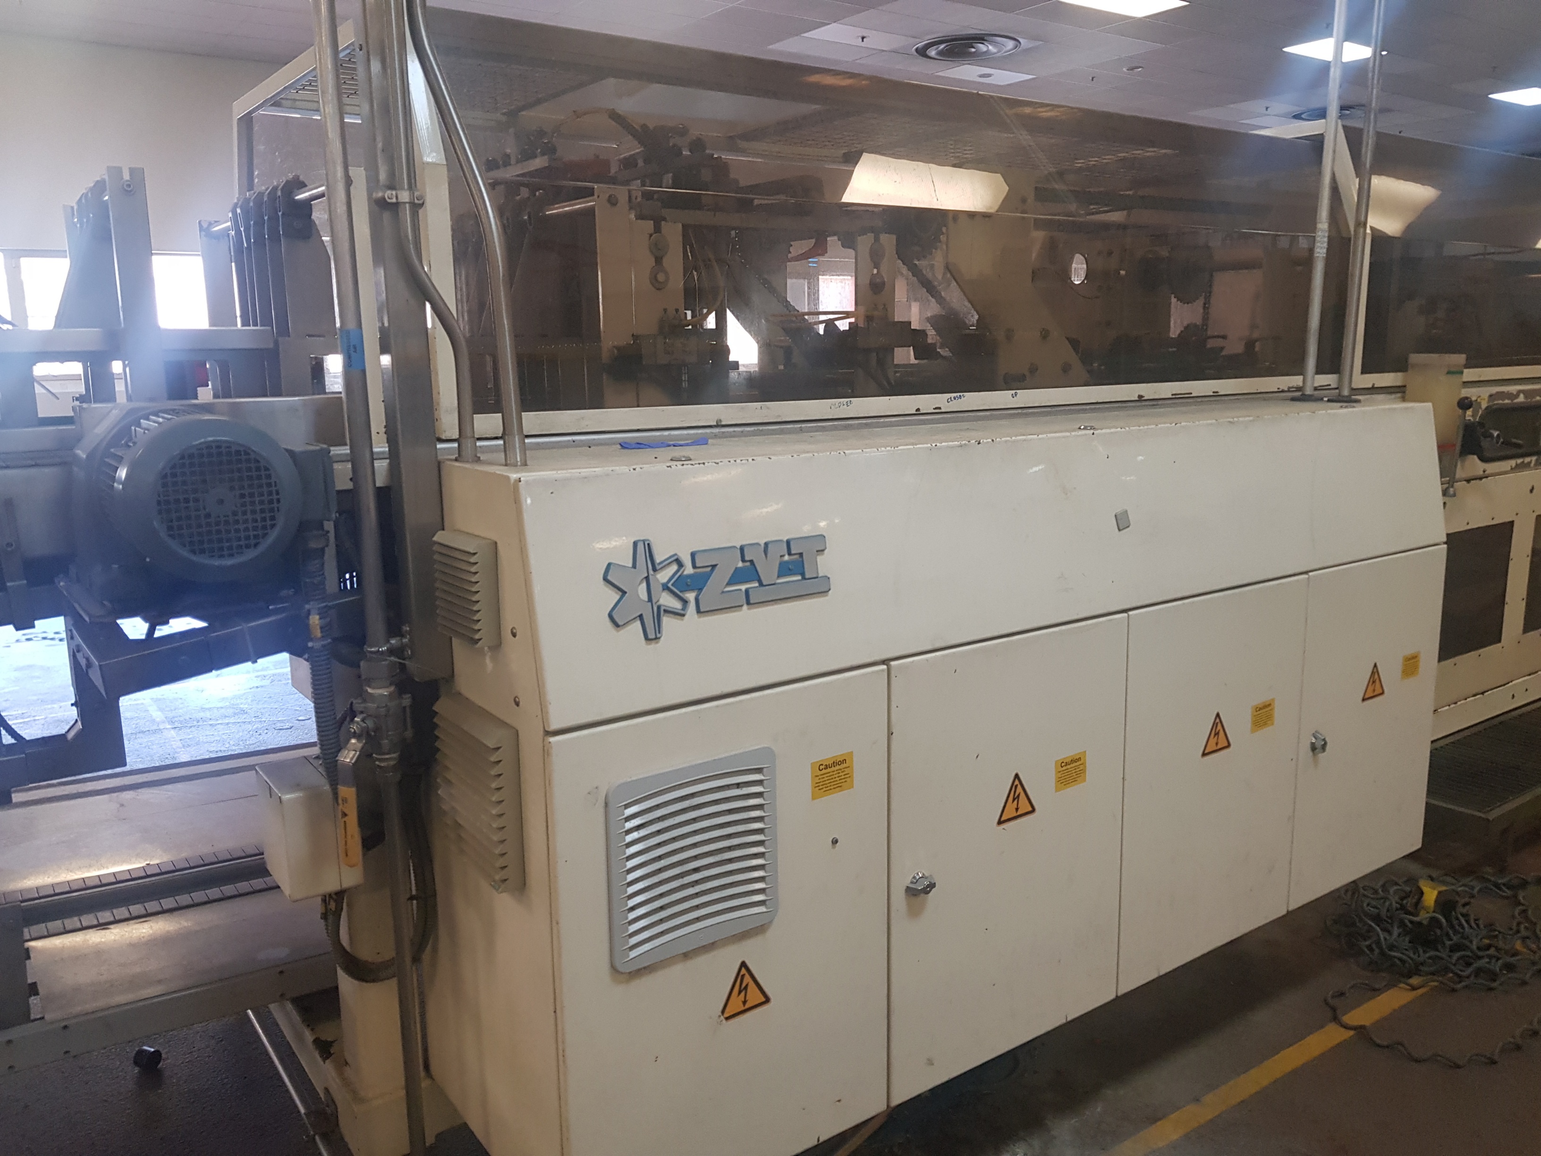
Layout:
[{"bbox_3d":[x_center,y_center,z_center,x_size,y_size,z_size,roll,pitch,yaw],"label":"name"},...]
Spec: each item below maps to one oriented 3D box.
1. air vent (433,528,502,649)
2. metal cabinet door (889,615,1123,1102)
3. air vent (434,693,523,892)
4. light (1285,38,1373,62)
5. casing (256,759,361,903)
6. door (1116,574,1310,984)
[{"bbox_3d":[-0.414,0.016,1.579,0.040,0.141,0.142,-8,12,-34],"label":"air vent"},{"bbox_3d":[0.419,0.471,2.036,0.577,0.765,0.030,-8,12,-34],"label":"metal cabinet door"},{"bbox_3d":[-0.412,0.299,1.636,0.040,0.226,0.227,-8,12,-34],"label":"air vent"},{"bbox_3d":[6.399,-5.992,13.145,1.200,0.080,0.600,-8,14,-34],"label":"light"},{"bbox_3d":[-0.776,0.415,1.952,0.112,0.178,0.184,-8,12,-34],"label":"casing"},{"bbox_3d":[0.896,0.403,2.360,0.585,0.765,0.030,-8,12,-34],"label":"door"}]

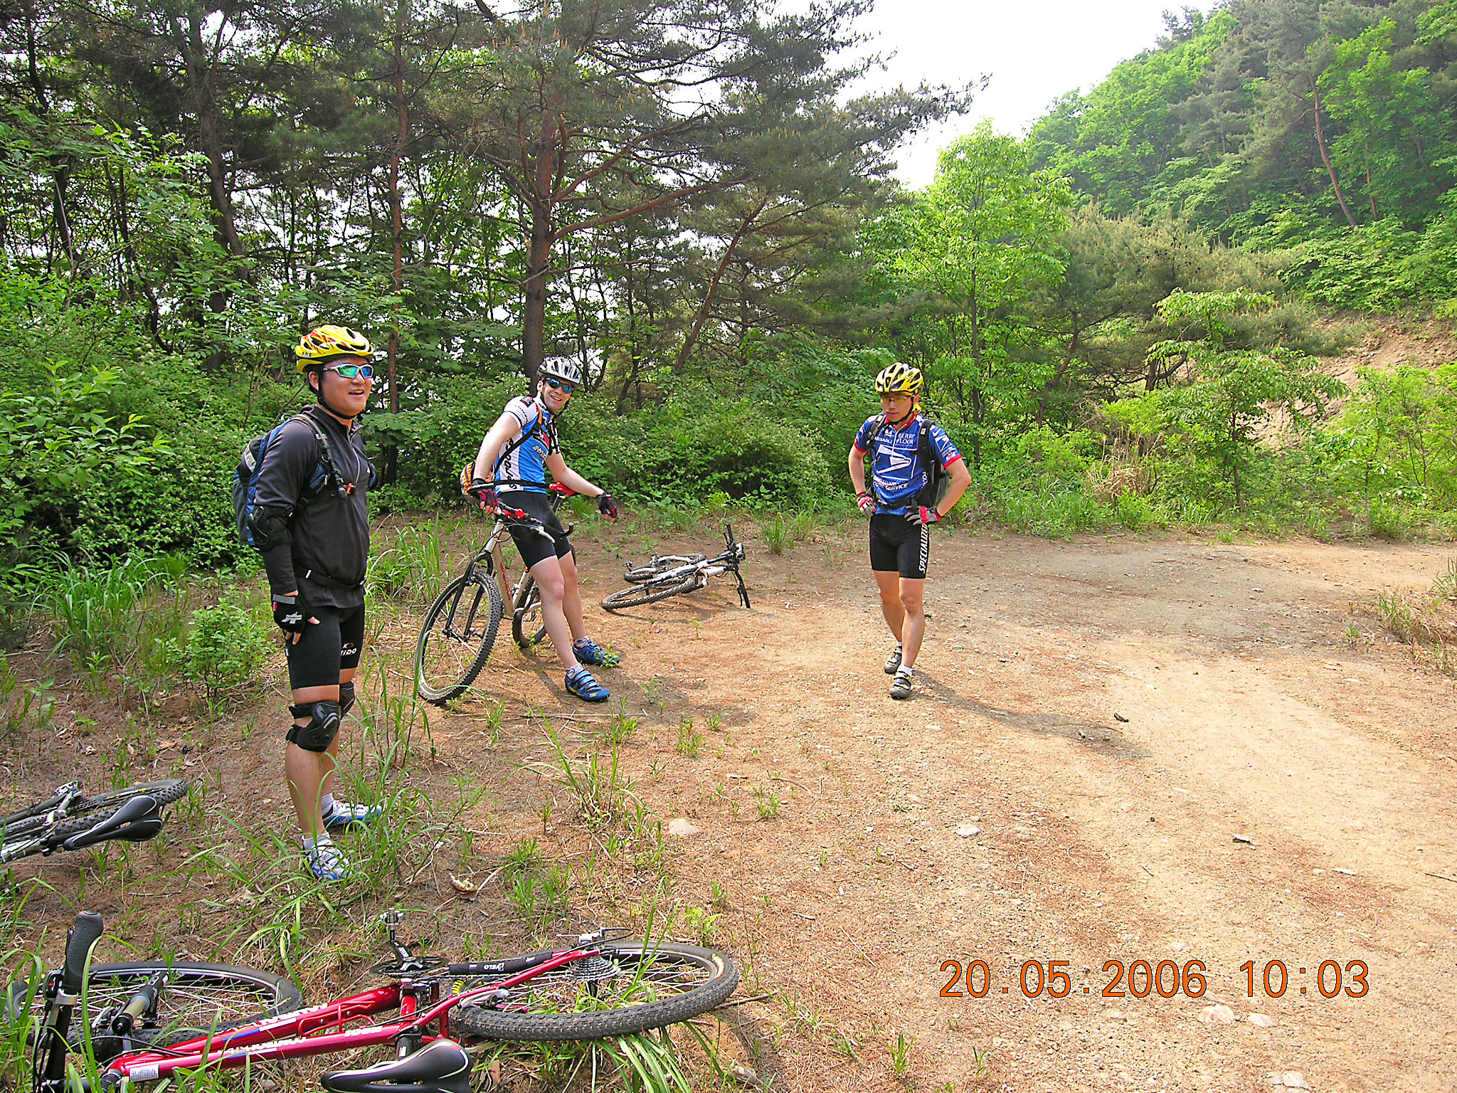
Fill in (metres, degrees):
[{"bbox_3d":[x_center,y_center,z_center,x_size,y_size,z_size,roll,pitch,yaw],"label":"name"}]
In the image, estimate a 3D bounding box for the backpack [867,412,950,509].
[{"bbox_3d":[0.957,-0.456,5.360,0.320,0.480,0.280,5,10,31],"label":"backpack"}]

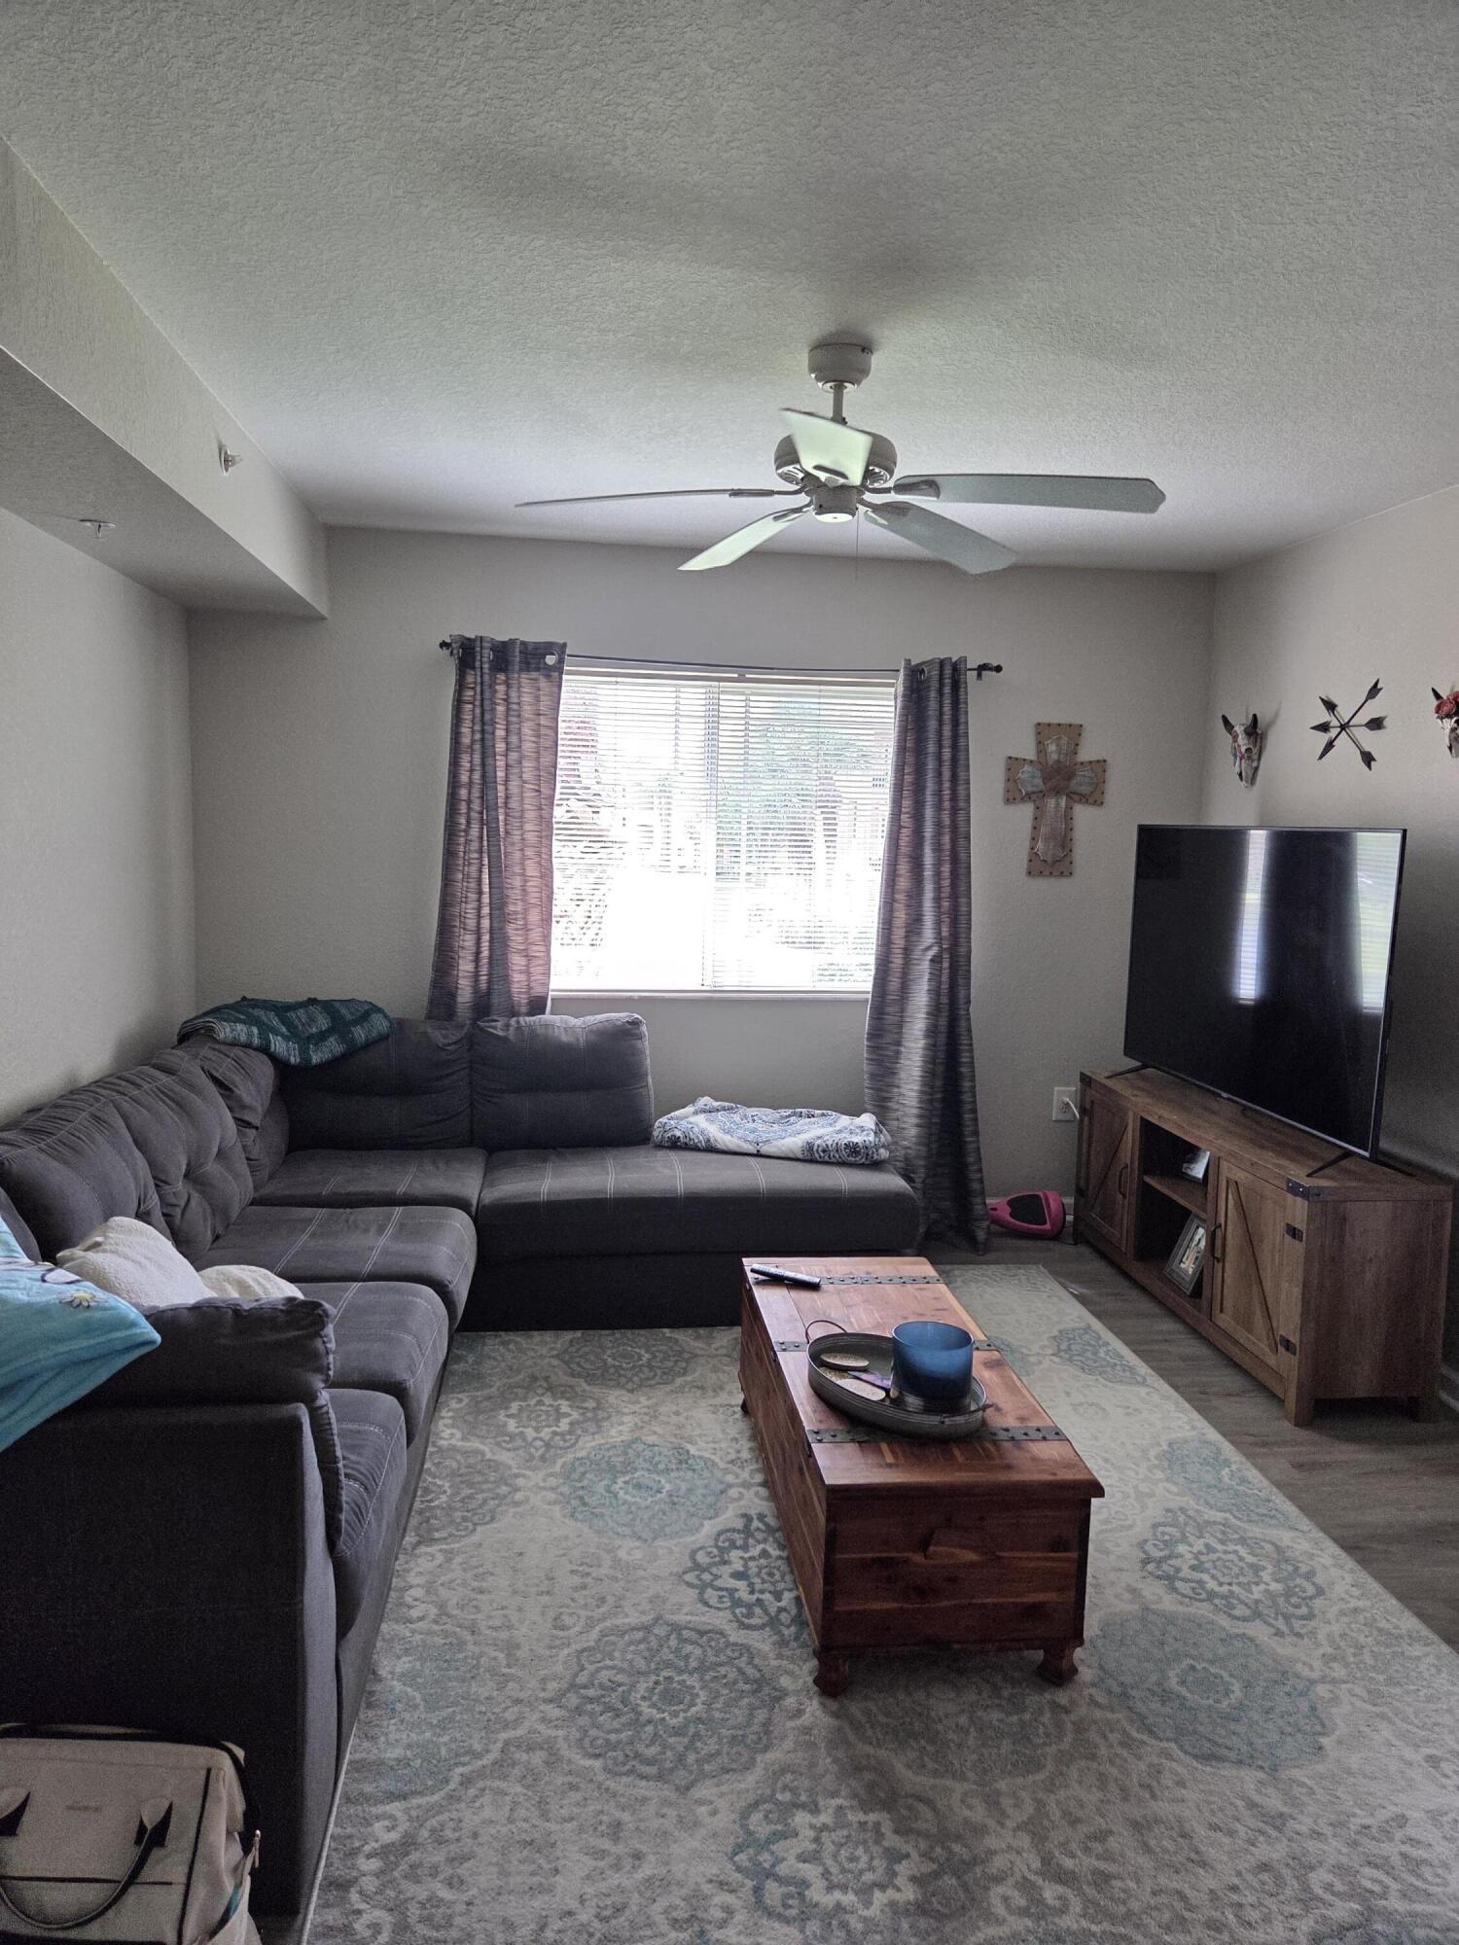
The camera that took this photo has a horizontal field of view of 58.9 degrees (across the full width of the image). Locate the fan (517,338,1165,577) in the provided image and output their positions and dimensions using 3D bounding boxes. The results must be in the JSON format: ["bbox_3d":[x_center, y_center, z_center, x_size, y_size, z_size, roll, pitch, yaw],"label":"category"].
[{"bbox_3d":[0.203,-1.087,2.630,1.270,0.350,1.250,1,7,-7],"label":"fan"}]

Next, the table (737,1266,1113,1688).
[{"bbox_3d":[0.337,1.006,2.821,0.489,0.385,1.168,1,7,-7],"label":"table"}]

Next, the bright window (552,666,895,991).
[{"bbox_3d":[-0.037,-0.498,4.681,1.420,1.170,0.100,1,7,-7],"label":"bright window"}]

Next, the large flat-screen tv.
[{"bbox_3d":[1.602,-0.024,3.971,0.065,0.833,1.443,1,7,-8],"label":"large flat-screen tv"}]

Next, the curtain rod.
[{"bbox_3d":[-0.004,-1.088,4.517,2.000,0.060,0.090,1,7,-7],"label":"curtain rod"}]

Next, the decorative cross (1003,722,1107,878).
[{"bbox_3d":[1.210,-0.636,4.782,0.375,0.565,0.035,1,7,-7],"label":"decorative cross"}]

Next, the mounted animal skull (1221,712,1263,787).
[{"bbox_3d":[1.779,-0.772,4.469,0.110,0.250,0.180,1,7,-7],"label":"mounted animal skull"}]

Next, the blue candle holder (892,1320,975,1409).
[{"bbox_3d":[0.404,0.775,2.557,0.162,0.122,0.162,1,7,-7],"label":"blue candle holder"}]

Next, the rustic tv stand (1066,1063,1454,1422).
[{"bbox_3d":[1.559,0.770,4.024,0.395,0.634,1.450,1,7,-7],"label":"rustic tv stand"}]

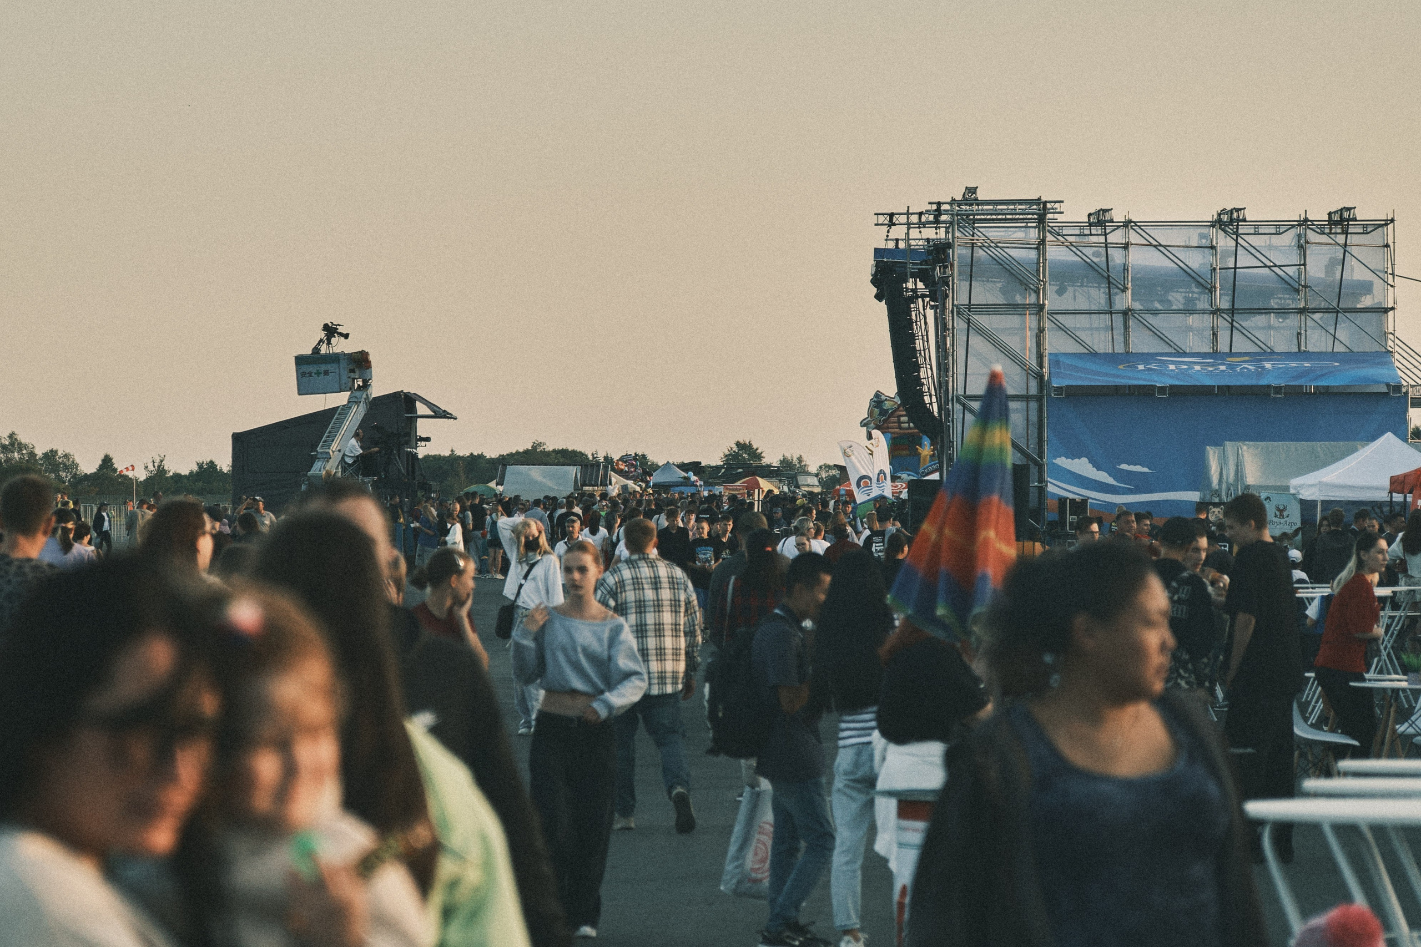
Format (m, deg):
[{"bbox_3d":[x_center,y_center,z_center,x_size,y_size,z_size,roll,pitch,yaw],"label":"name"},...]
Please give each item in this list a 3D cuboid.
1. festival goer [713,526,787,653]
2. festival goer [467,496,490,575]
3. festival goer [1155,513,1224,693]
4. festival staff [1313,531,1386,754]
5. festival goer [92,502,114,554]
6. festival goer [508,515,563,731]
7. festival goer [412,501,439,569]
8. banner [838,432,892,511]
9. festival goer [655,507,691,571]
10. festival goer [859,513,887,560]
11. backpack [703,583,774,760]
[{"bbox_3d":[0.266,1.163,25.100,0.500,1.660,0.360,0,0,-9],"label":"festival goer"},{"bbox_3d":[-4.967,1.288,88.500,0.500,1.770,0.360,0,0,20],"label":"festival goer"},{"bbox_3d":[2.753,1.115,24.100,0.540,1.720,0.400,0,0,18],"label":"festival goer"},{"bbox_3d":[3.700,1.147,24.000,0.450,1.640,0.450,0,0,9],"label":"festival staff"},{"bbox_3d":[-14.800,1.504,101.000,0.420,1.630,0.480,0,0,35],"label":"festival goer"},{"bbox_3d":[-1.337,1.169,31.500,0.480,1.650,0.350,0,0,-3],"label":"festival goer"},{"bbox_3d":[-5.153,1.362,75.000,0.460,1.620,0.460,0,0,30],"label":"festival goer"},{"bbox_3d":[3.363,0.705,90.000,1.100,3.000,0.500,0,0,3],"label":"banner"},{"bbox_3d":[-0.458,1.248,51.000,0.520,1.690,0.340,0,0,0],"label":"festival goer"},{"bbox_3d":[1.882,1.259,47.000,0.540,1.700,0.380,0,0,3],"label":"festival goer"},{"bbox_3d":[0.105,0.892,17.400,0.240,0.620,0.330,0,0,-26],"label":"backpack"}]

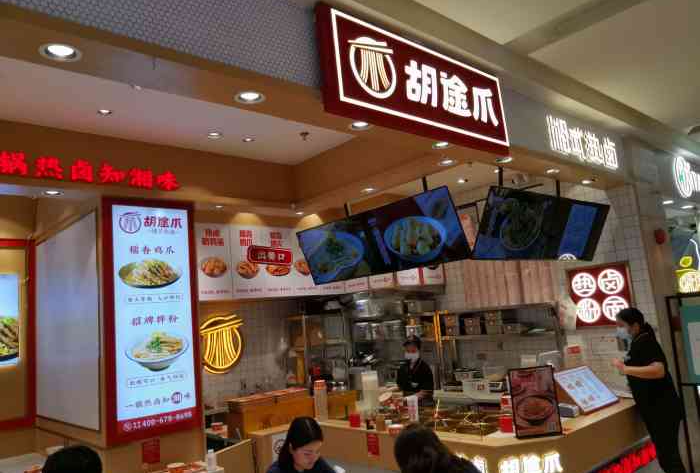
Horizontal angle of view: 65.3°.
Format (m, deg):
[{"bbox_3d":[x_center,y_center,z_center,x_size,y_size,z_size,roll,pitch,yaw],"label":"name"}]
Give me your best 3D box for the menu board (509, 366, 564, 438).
[{"bbox_3d":[1.265,1.137,3.771,0.320,0.470,0.025,-4,-16,-7],"label":"menu board"}]

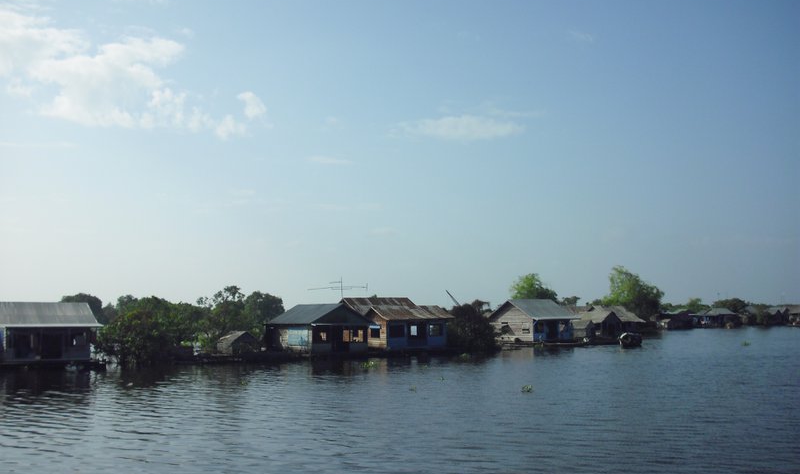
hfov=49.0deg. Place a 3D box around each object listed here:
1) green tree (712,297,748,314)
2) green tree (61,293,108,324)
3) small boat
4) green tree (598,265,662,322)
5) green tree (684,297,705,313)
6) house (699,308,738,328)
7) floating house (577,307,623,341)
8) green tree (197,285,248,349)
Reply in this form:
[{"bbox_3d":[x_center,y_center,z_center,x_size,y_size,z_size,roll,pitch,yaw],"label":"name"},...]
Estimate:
[{"bbox_3d":[61.872,14.013,164.405,6.800,5.360,6.200,-2,-5,20],"label":"green tree"},{"bbox_3d":[-26.467,7.052,73.671,4.200,4.620,4.000,2,-5,-20],"label":"green tree"},{"bbox_3d":[20.478,9.083,78.022,1.300,1.370,4.300,-3,-5,30],"label":"small boat"},{"bbox_3d":[29.449,8.026,111.717,7.800,8.810,7.200,-1,-5,15],"label":"green tree"},{"bbox_3d":[54.129,13.789,161.414,3.900,5.330,3.700,-2,-5,18],"label":"green tree"},{"bbox_3d":[52.170,13.258,143.398,5.800,3.480,4.600,2,-5,-23],"label":"house"},{"bbox_3d":[20.223,8.842,88.576,3.500,3.250,4.000,4,-6,-40],"label":"floating house"},{"bbox_3d":[-13.357,6.174,65.716,3.900,5.080,3.800,1,-5,-11],"label":"green tree"}]

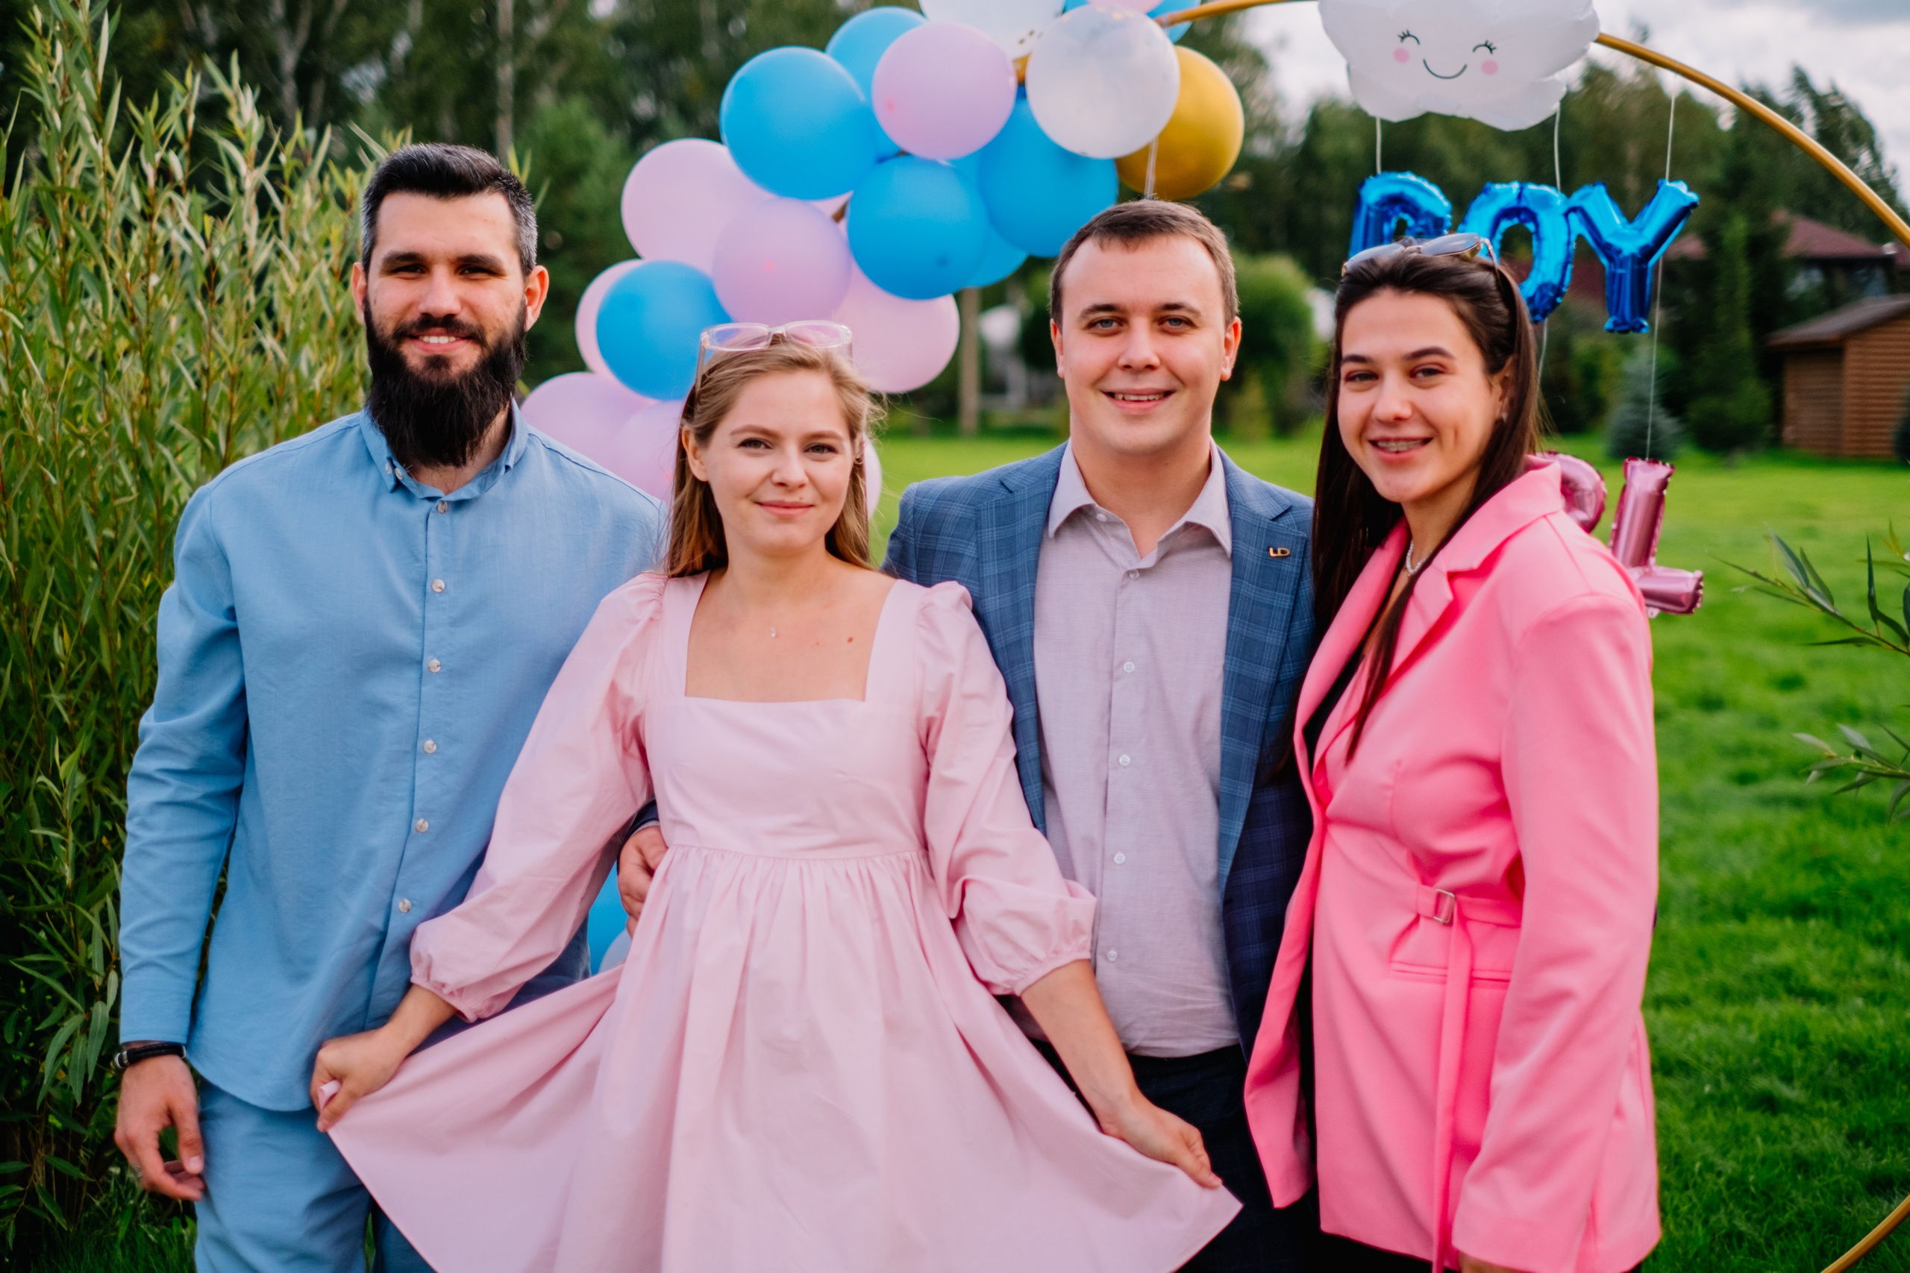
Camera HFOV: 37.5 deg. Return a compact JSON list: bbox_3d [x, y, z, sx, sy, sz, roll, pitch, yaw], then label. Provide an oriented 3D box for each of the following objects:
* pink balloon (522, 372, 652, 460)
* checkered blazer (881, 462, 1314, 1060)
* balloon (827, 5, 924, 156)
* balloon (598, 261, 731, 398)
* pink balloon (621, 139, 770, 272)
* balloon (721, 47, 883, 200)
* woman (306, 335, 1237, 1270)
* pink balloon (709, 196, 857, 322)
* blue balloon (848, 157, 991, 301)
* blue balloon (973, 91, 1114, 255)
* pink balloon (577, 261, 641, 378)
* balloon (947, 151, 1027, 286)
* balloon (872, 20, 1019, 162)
[{"bbox_3d":[-0.545,-0.291,4.200,0.207,0.207,0.216,0,5,0],"label":"pink balloon"},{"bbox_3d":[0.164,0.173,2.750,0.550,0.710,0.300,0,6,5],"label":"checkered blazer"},{"bbox_3d":[-0.095,-0.830,4.200,0.216,0.221,0.218,0,5,0],"label":"balloon"},{"bbox_3d":[-0.432,-0.456,4.185,0.206,0.211,0.225,0,5,0],"label":"balloon"},{"bbox_3d":[-0.385,-0.644,4.226,0.238,0.213,0.213,0,5,0],"label":"pink balloon"},{"bbox_3d":[-0.225,-0.748,4.100,0.235,0.224,0.244,0,5,0],"label":"balloon"},{"bbox_3d":[-0.178,0.516,2.755,0.880,1.620,0.450,0,5,-5],"label":"woman"},{"bbox_3d":[-0.251,-0.538,4.099,0.207,0.204,0.230,0,5,0],"label":"pink balloon"},{"bbox_3d":[-0.052,-0.596,4.100,0.207,0.209,0.217,0,5,0],"label":"blue balloon"},{"bbox_3d":[0.136,-0.660,4.086,0.206,0.221,0.224,0,5,0],"label":"blue balloon"},{"bbox_3d":[-0.469,-0.469,4.220,0.197,0.197,0.205,0,5,0],"label":"pink balloon"},{"bbox_3d":[0.012,-0.623,4.186,0.207,0.213,0.210,0,5,0],"label":"balloon"},{"bbox_3d":[-0.015,-0.781,4.030,0.210,0.197,0.218,0,5,0],"label":"balloon"}]

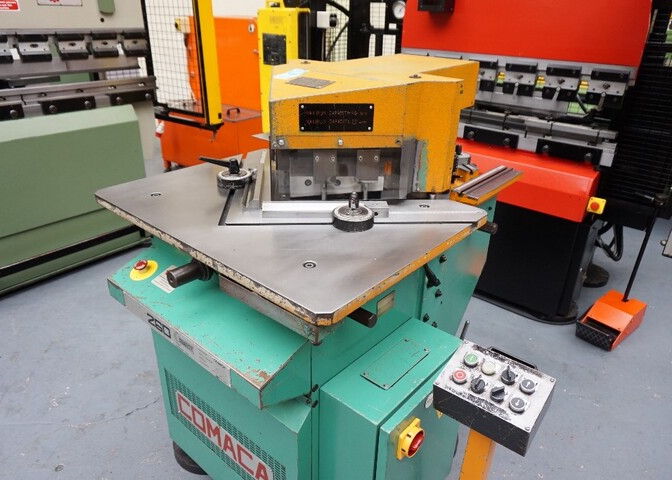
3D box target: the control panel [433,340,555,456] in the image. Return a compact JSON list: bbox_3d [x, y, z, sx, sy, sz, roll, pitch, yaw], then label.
[{"bbox_3d":[0.324,0.307,0.985,0.196,0.096,0.153,20,45,35],"label":"control panel"}]

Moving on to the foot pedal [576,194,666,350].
[{"bbox_3d":[1.397,0.142,2.305,0.341,0.701,0.175,-18,31,-35],"label":"foot pedal"}]

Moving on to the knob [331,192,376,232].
[{"bbox_3d":[0.041,-0.076,1.128,0.098,0.080,0.098,1,25,0],"label":"knob"}]

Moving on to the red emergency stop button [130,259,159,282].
[{"bbox_3d":[-0.513,0.068,1.265,0.078,0.031,0.078,21,48,37],"label":"red emergency stop button"}]

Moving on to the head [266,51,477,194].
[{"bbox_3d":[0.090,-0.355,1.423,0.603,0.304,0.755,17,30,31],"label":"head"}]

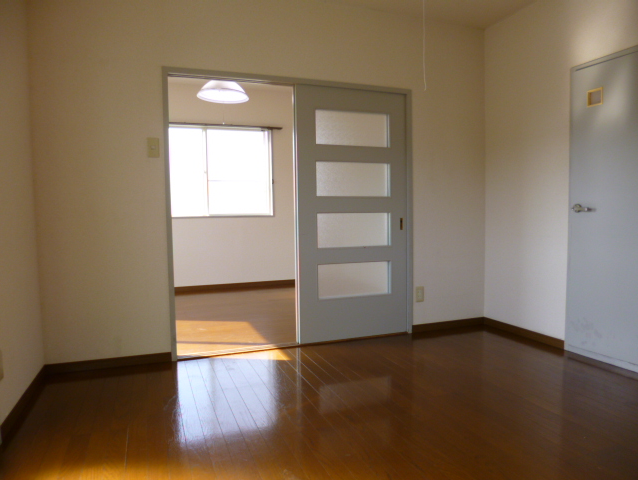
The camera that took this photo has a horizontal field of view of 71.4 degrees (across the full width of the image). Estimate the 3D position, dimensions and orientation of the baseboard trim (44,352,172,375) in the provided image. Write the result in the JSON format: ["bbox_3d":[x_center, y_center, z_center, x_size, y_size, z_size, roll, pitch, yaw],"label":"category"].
[{"bbox_3d":[-1.263,0.754,2.703,0.700,0.060,0.014,-2,4,-20],"label":"baseboard trim"}]

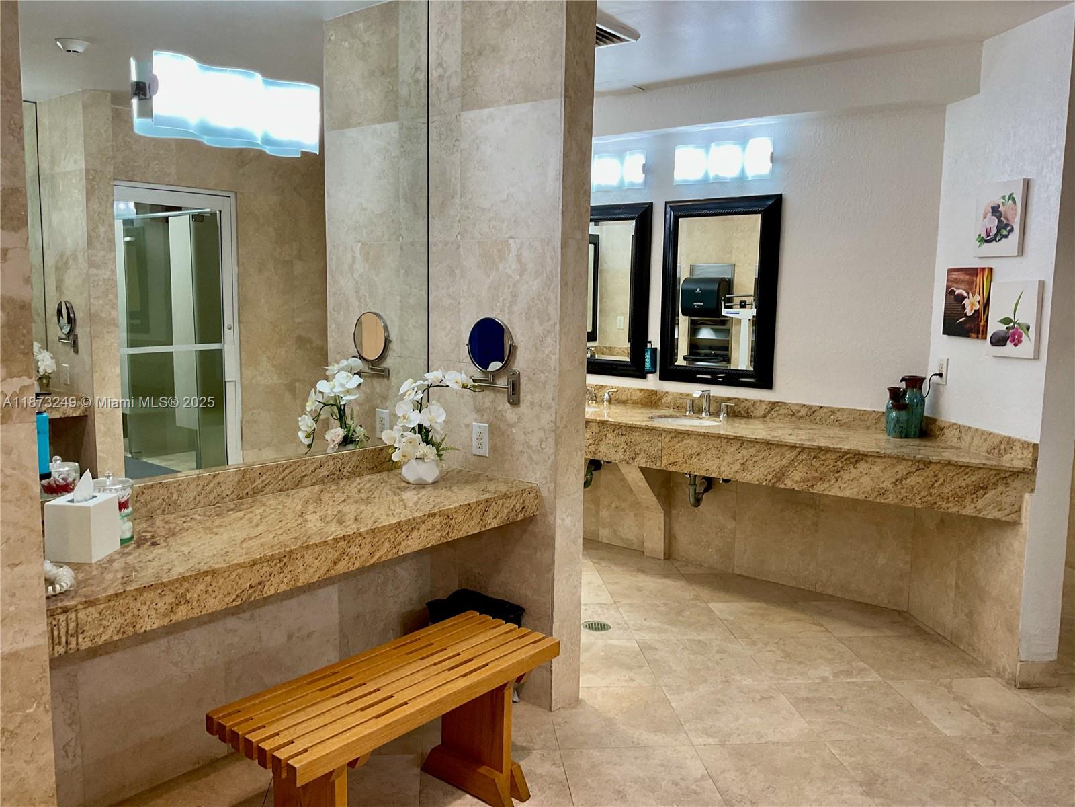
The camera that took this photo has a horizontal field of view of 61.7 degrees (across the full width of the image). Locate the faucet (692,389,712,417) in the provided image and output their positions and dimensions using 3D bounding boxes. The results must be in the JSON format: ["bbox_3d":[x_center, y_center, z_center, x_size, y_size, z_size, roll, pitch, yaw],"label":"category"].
[{"bbox_3d":[0.870,0.003,4.742,0.046,0.137,0.125,7,9,39],"label":"faucet"}]

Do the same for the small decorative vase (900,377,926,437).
[{"bbox_3d":[1.742,0.015,4.178,0.120,0.283,0.100,4,8,23],"label":"small decorative vase"}]

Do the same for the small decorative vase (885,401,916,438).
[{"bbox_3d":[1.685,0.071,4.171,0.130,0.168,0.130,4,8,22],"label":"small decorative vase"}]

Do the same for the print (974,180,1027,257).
[{"bbox_3d":[1.865,-0.743,3.632,0.022,0.295,0.295,0,7,-6],"label":"print"}]

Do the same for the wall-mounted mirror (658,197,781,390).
[{"bbox_3d":[0.964,-0.594,4.833,0.693,0.992,0.040,7,9,39],"label":"wall-mounted mirror"}]

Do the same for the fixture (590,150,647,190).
[{"bbox_3d":[0.405,-1.321,5.164,0.565,0.205,0.110,7,9,39],"label":"fixture"}]

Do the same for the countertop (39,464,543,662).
[{"bbox_3d":[-0.747,0.394,2.744,0.577,0.112,1.699,7,9,39],"label":"countertop"}]

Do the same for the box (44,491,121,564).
[{"bbox_3d":[-1.155,0.315,2.288,0.120,0.144,0.130,1,7,3],"label":"box"}]

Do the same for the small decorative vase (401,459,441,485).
[{"bbox_3d":[-0.419,0.234,3.241,0.140,0.092,0.140,0,7,-7],"label":"small decorative vase"}]

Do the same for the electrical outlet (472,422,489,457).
[{"bbox_3d":[-0.211,0.137,3.373,0.080,0.123,0.008,7,9,39],"label":"electrical outlet"}]

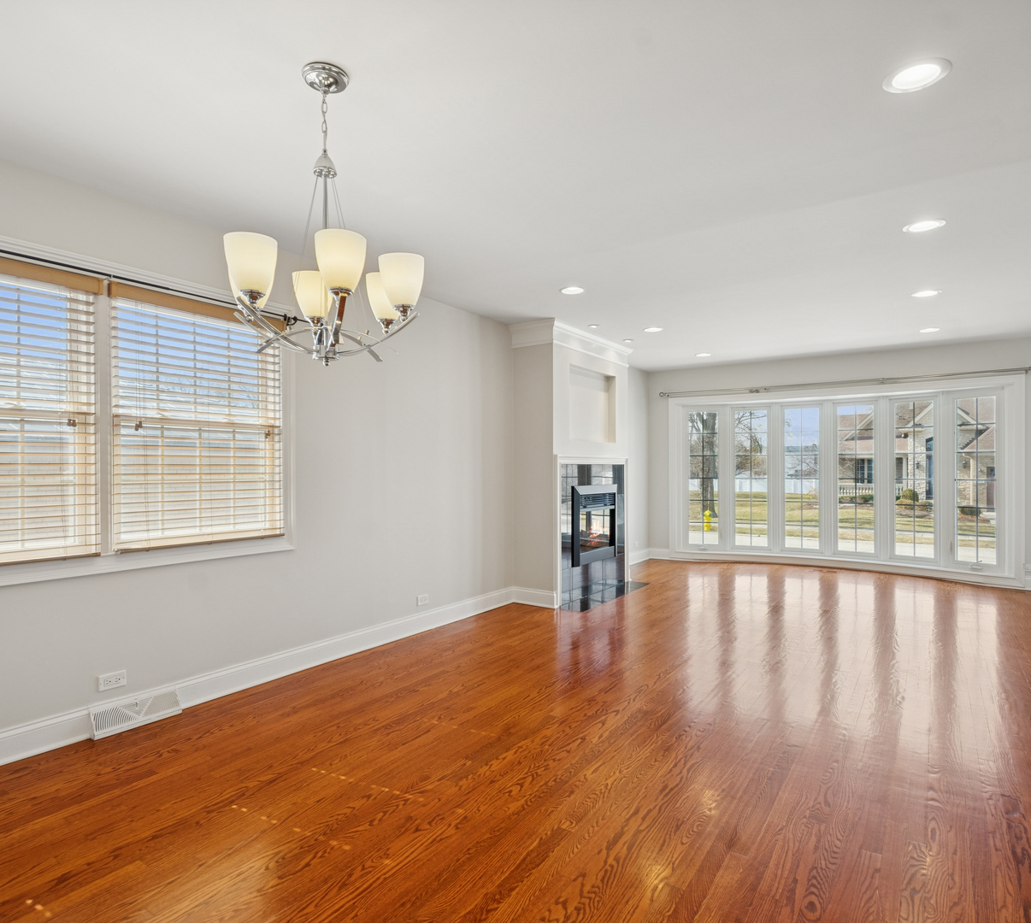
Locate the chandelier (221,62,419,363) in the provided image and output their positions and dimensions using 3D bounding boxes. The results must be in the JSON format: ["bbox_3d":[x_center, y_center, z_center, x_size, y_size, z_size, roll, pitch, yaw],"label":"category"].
[{"bbox_3d":[-0.631,-0.795,1.920,0.620,0.948,0.660,0,0,37],"label":"chandelier"}]

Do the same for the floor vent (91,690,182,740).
[{"bbox_3d":[-1.806,1.197,2.761,0.056,0.116,0.378,0,0,37],"label":"floor vent"}]

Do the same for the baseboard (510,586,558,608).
[{"bbox_3d":[0.174,1.200,5.103,0.449,0.145,0.020,0,0,32],"label":"baseboard"}]

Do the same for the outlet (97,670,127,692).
[{"bbox_3d":[-1.883,1.027,2.705,0.010,0.070,0.113,0,0,37],"label":"outlet"}]

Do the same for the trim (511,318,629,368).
[{"bbox_3d":[0.629,-1.114,5.701,0.485,0.195,1.660,0,0,37],"label":"trim"}]

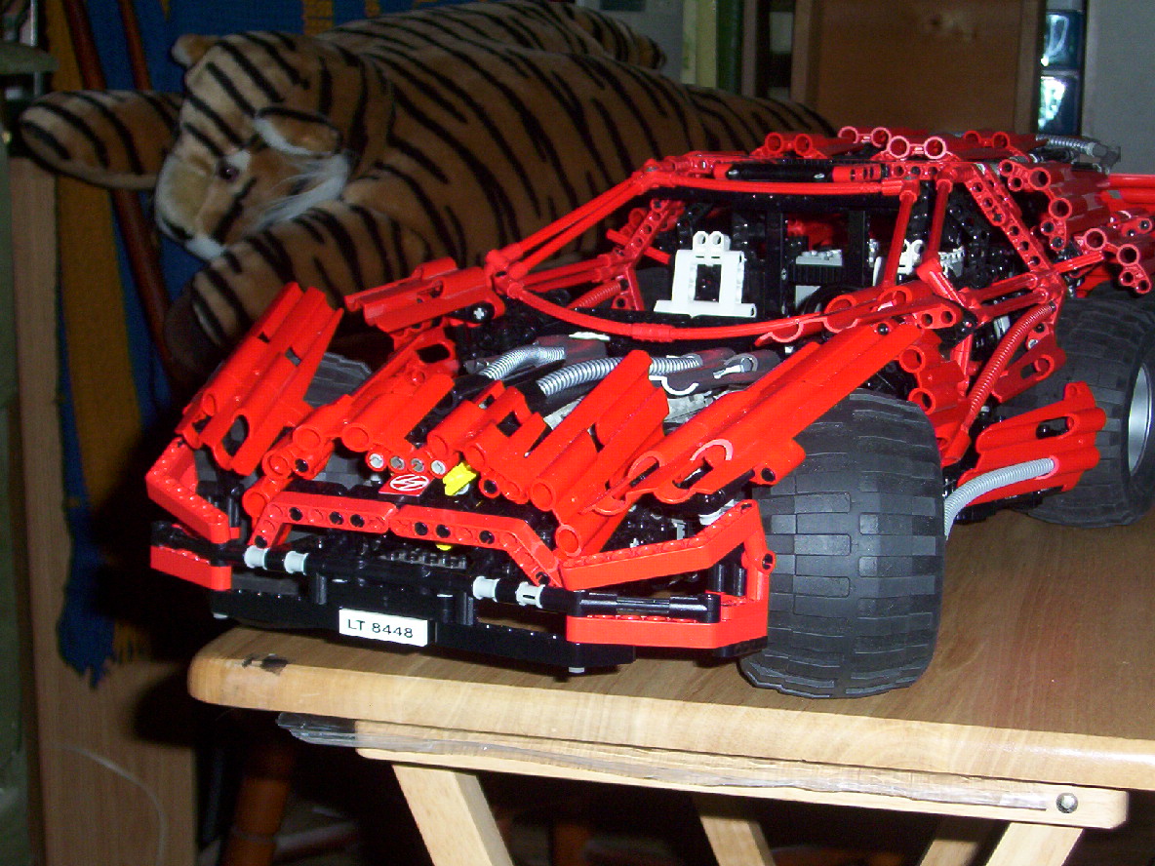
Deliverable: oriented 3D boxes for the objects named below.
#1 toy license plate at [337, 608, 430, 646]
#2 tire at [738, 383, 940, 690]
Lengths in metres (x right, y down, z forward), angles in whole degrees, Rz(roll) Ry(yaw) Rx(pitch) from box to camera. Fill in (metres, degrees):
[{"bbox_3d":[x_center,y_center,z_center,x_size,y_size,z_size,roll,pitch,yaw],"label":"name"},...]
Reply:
[{"bbox_3d":[-0.063,0.063,0.691,0.032,0.008,0.003,6,14,26],"label":"toy license plate"},{"bbox_3d":[0.088,0.038,0.734,0.064,0.105,0.105,0,12,-1],"label":"tire"}]

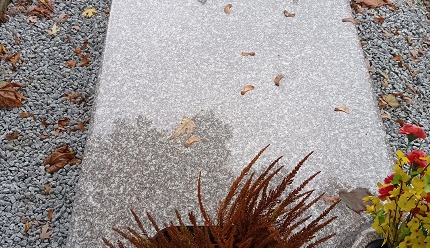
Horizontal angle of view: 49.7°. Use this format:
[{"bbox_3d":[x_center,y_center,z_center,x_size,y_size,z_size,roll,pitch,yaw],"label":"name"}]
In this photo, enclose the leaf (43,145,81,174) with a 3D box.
[{"bbox_3d":[-0.459,0.111,1.384,0.095,0.030,0.080,-37,60,-25],"label":"leaf"}]

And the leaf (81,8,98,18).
[{"bbox_3d":[-0.485,-0.435,1.801,0.051,0.012,0.049,24,56,18],"label":"leaf"}]

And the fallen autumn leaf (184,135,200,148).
[{"bbox_3d":[-0.063,0.045,1.241,0.047,0.008,0.024,-30,59,-20],"label":"fallen autumn leaf"}]

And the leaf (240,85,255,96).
[{"bbox_3d":[0.097,-0.098,1.367,0.050,0.008,0.017,-33,61,-21],"label":"leaf"}]

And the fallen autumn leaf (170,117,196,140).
[{"bbox_3d":[-0.083,0.018,1.263,0.050,0.010,0.095,20,56,15],"label":"fallen autumn leaf"}]

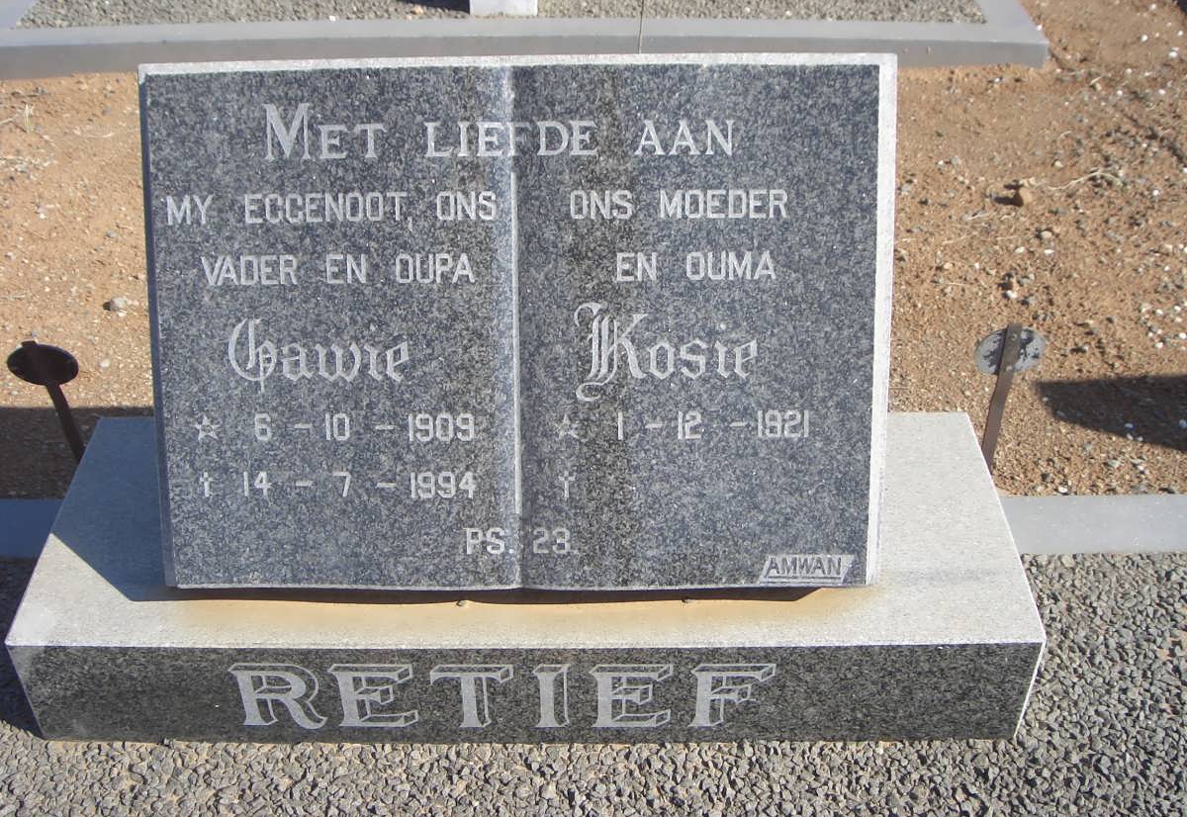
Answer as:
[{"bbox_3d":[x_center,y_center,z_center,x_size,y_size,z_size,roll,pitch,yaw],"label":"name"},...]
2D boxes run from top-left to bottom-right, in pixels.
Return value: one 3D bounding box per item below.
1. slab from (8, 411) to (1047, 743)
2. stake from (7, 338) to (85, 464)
[{"bbox_3d":[-0.064,0.171,1.429,0.980,0.146,0.332,0,40,-1],"label":"slab"},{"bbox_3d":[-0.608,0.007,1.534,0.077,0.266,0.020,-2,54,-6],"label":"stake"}]

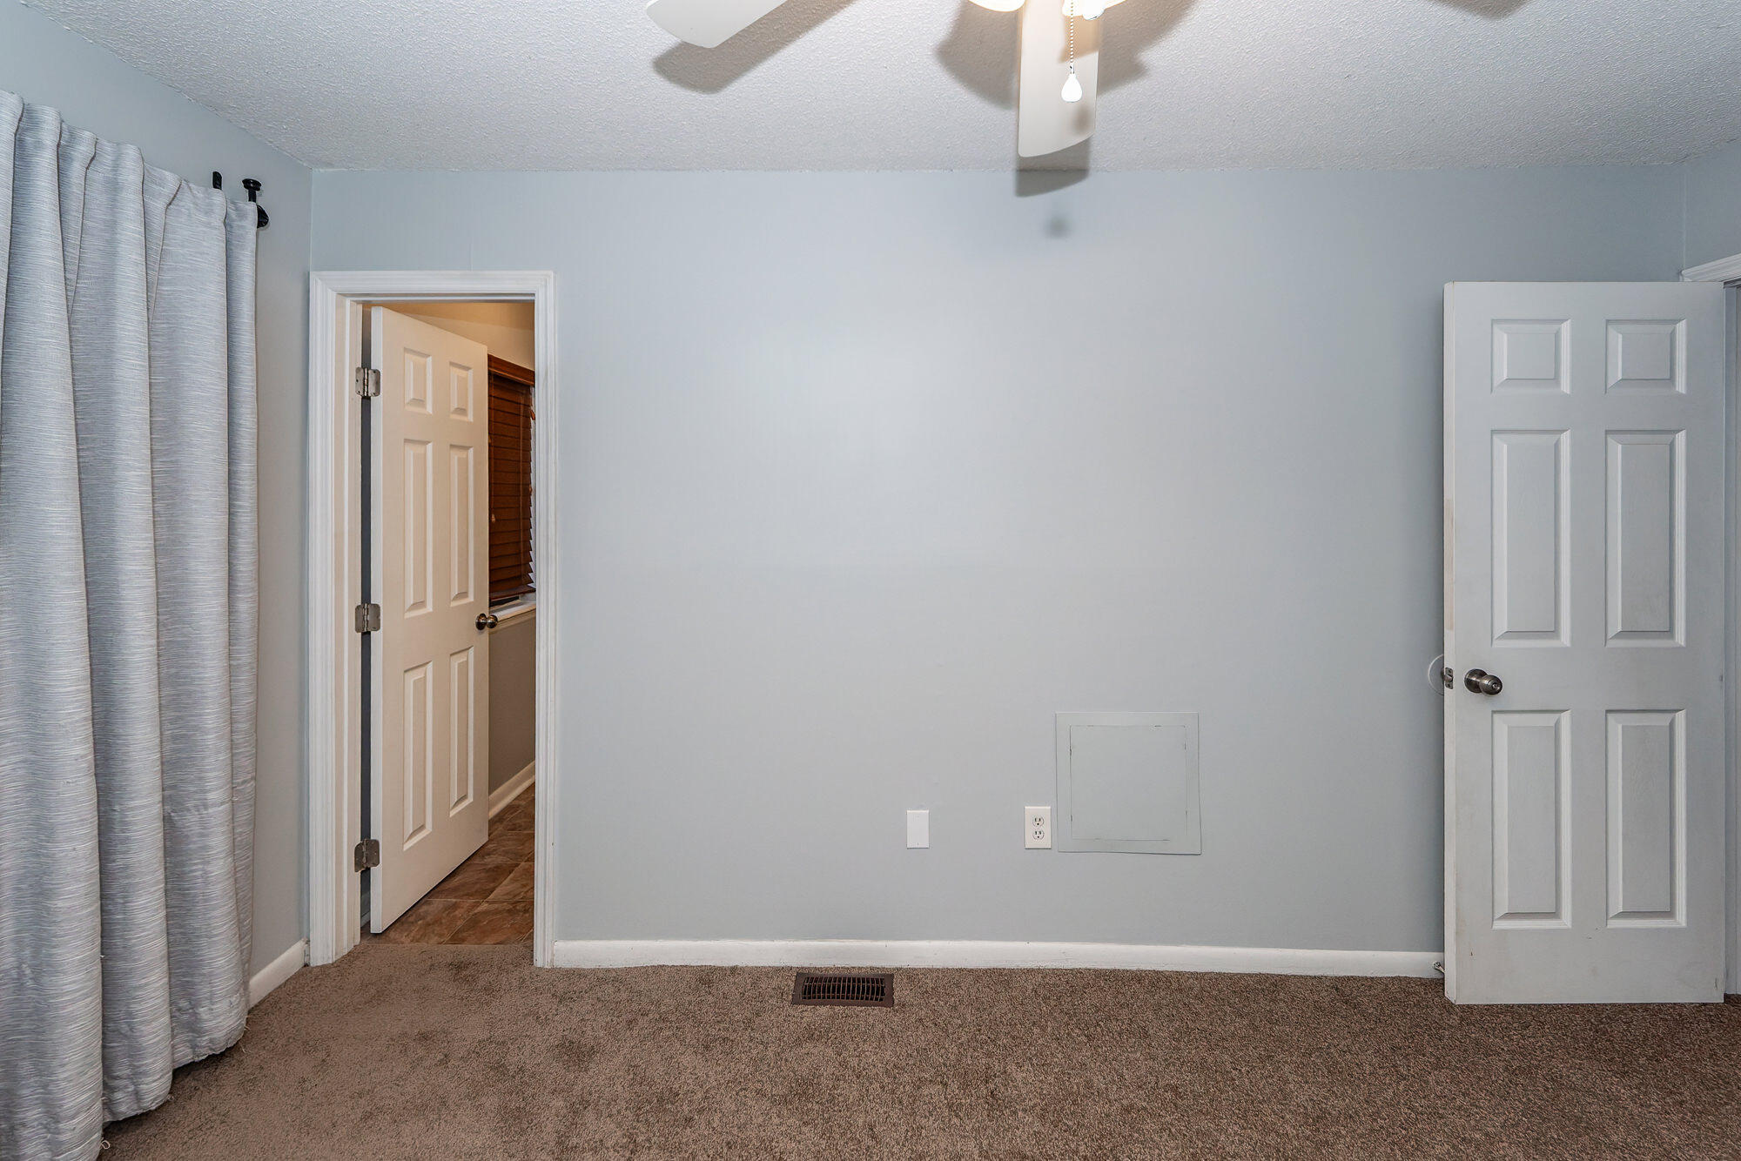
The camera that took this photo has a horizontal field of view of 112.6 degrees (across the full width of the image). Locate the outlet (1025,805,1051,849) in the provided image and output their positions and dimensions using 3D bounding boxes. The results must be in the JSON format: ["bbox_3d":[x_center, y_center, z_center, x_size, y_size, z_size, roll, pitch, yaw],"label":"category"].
[{"bbox_3d":[0.505,0.743,1.745,0.075,0.122,0.010,0,0,1],"label":"outlet"}]

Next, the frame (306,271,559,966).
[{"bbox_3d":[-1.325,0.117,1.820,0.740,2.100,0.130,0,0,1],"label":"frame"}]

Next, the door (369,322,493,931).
[{"bbox_3d":[-1.590,0.100,2.140,0.036,2.030,0.550,0,0,1],"label":"door"}]

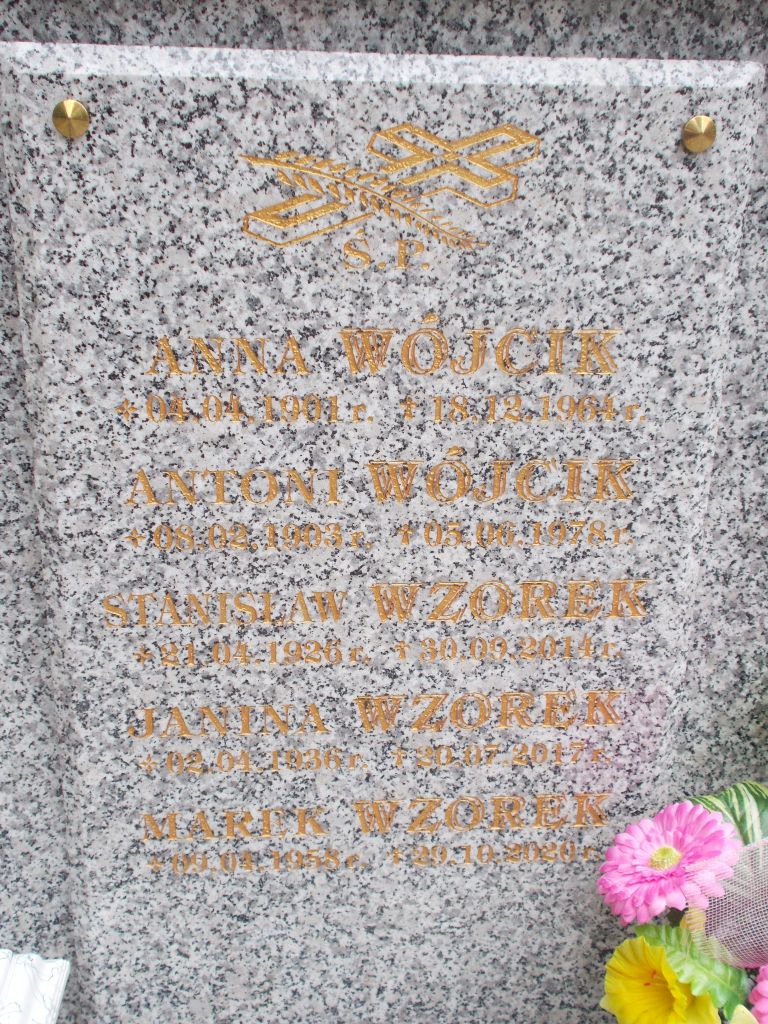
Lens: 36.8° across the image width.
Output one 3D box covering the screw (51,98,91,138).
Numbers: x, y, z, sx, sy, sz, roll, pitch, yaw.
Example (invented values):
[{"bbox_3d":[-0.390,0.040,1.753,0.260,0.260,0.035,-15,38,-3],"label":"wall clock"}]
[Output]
[{"bbox_3d":[-0.180,-0.227,0.665,0.021,0.021,0.007,0,22,-5],"label":"screw"}]

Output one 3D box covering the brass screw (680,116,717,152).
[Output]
[{"bbox_3d":[0.191,-0.228,0.697,0.021,0.021,0.007,0,22,-5],"label":"brass screw"}]

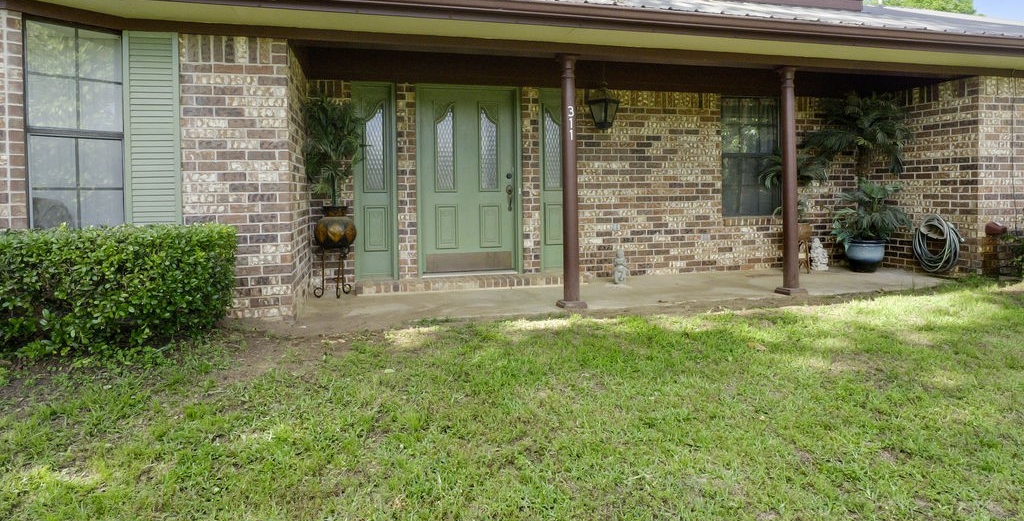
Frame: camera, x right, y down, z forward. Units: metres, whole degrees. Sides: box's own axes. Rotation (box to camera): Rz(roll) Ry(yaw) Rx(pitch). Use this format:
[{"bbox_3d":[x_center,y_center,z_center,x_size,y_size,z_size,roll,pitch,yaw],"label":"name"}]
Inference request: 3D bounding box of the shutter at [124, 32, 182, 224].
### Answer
[{"bbox_3d":[-2.591,-0.903,3.850,0.355,1.480,0.035,-1,2,-12],"label":"shutter"}]

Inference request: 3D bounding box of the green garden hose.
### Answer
[{"bbox_3d":[4.848,-0.182,6.070,0.180,0.670,0.440,-1,2,-12],"label":"green garden hose"}]

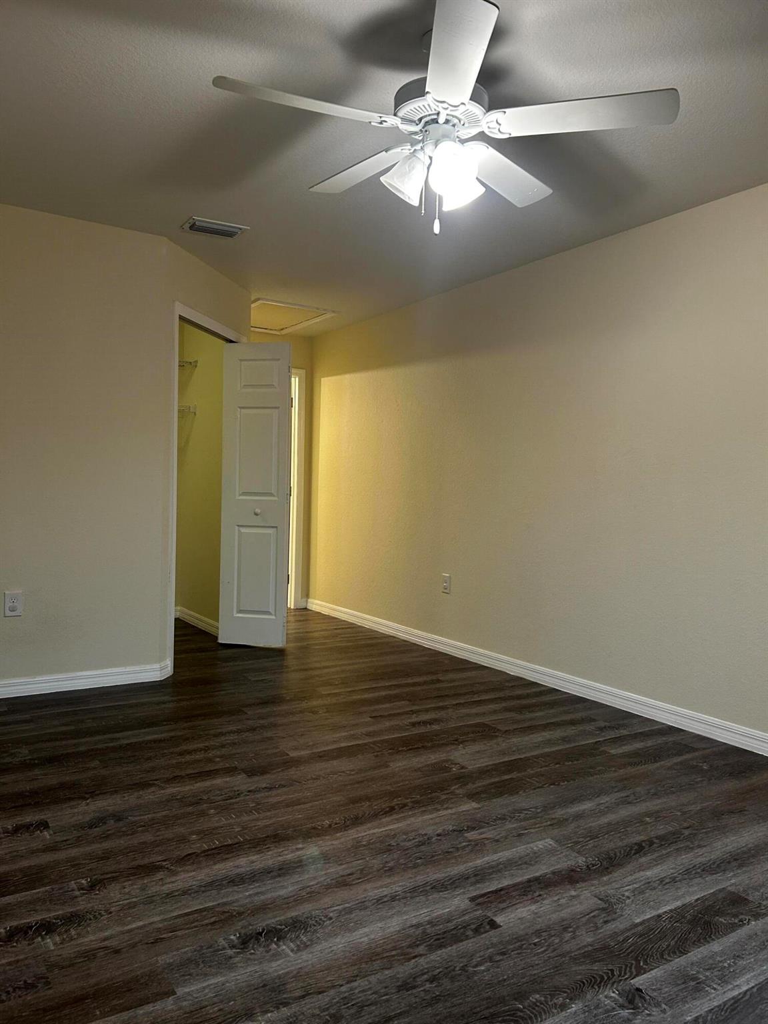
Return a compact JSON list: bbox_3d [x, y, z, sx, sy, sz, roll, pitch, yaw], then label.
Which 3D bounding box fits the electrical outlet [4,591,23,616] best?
[{"bbox_3d":[-1.846,0.460,3.832,0.077,0.121,0.013,0,2,-33],"label":"electrical outlet"}]

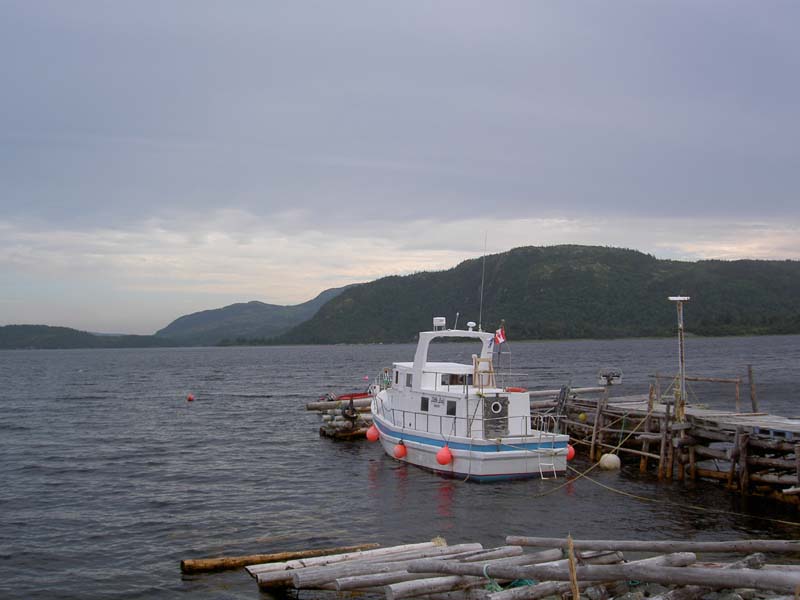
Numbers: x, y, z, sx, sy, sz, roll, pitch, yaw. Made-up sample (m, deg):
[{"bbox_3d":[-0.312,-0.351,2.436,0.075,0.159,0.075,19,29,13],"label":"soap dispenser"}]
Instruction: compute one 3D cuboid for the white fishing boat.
[{"bbox_3d":[1.327,3.177,31.371,3.690,4.879,10.374,0,-3,-28],"label":"white fishing boat"}]

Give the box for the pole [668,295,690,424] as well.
[{"bbox_3d":[8.029,1.716,26.054,0.560,3.606,0.280,-1,-3,0],"label":"pole"}]

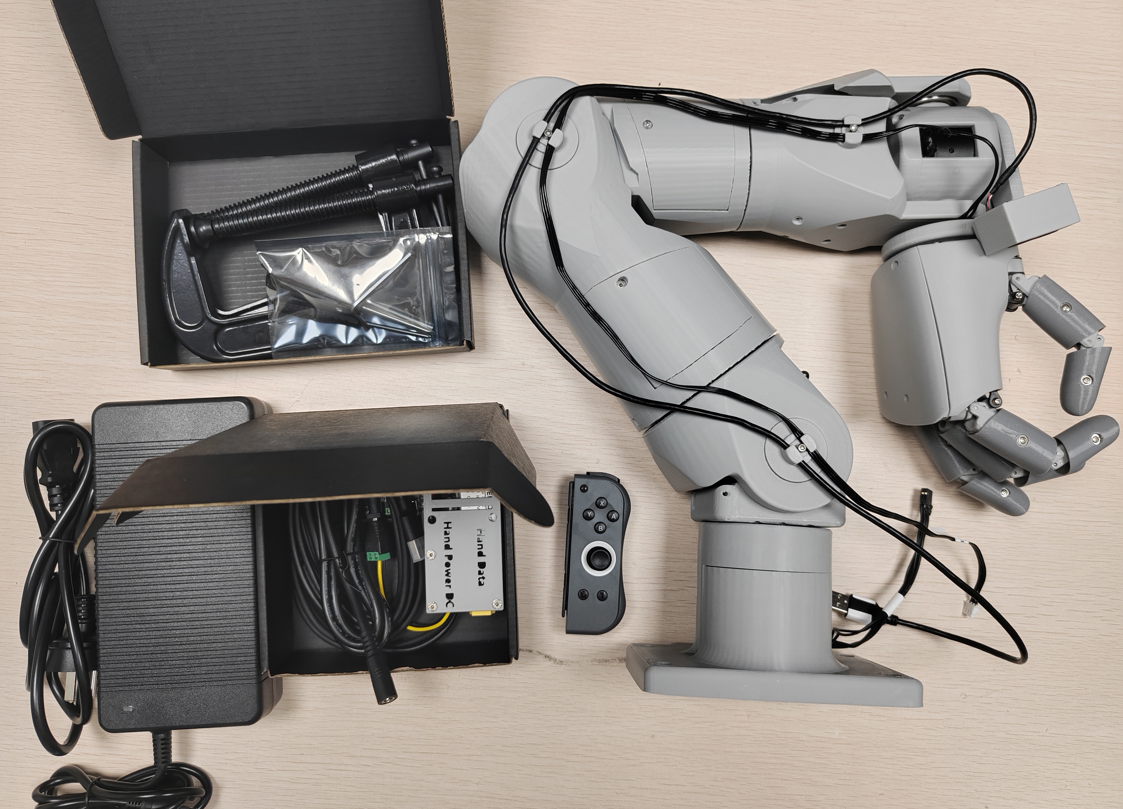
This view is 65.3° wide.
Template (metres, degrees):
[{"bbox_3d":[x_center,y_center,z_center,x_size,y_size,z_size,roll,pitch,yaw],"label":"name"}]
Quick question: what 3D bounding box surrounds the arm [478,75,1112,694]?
[{"bbox_3d":[0.126,-0.022,0.527,0.394,0.125,0.388,3,86,0],"label":"arm"}]

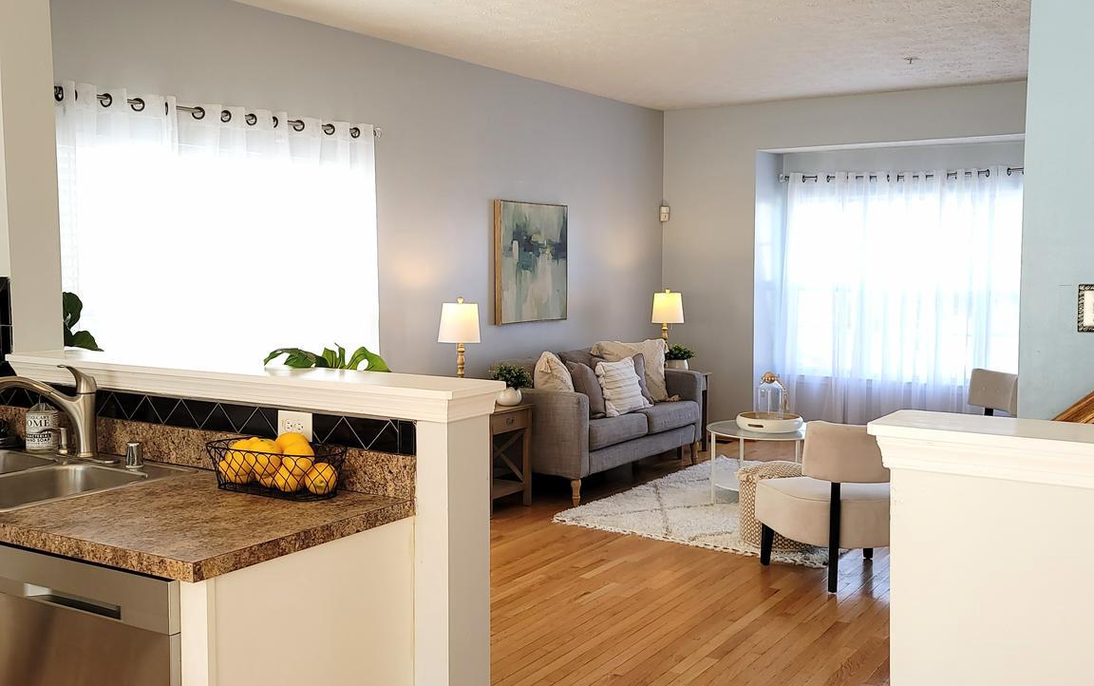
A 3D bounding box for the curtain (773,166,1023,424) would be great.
[{"bbox_3d":[2.830,-0.333,8.300,2.050,2.020,0.150,3,5,33],"label":"curtain"}]

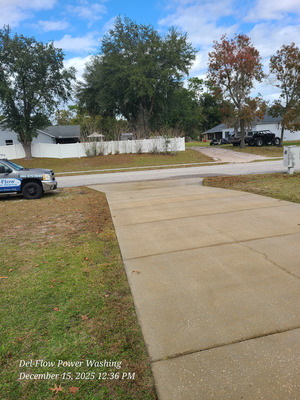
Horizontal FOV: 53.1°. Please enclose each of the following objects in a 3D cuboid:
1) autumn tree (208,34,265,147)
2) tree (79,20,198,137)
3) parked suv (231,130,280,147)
[{"bbox_3d":[11.231,-13.645,38.424,7.200,13.800,7.000,-4,9,-9],"label":"autumn tree"},{"bbox_3d":[-1.839,-17.608,46.480,18.500,19.500,18.000,-4,9,-9],"label":"tree"},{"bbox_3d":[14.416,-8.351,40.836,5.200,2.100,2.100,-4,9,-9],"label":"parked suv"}]

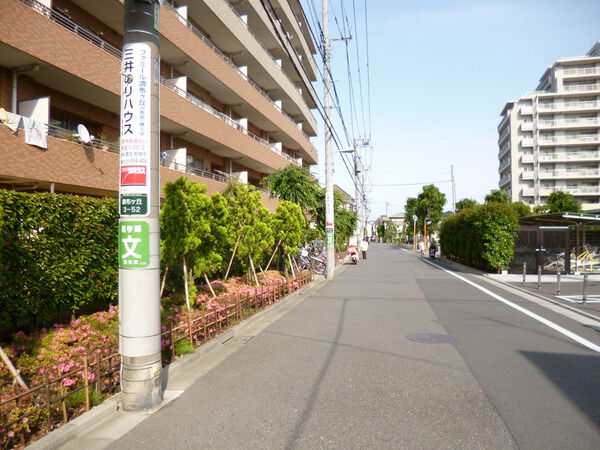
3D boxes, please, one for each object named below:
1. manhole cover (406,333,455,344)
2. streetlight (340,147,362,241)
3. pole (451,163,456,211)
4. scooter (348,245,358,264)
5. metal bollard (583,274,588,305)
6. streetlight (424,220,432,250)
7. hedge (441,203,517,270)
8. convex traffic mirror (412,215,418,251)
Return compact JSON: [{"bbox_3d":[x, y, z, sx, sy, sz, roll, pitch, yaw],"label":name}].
[{"bbox_3d":[1.963,1.700,6.210,0.740,0.020,0.740,0,-2,12],"label":"manhole cover"},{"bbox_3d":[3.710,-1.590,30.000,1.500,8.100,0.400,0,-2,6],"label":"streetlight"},{"bbox_3d":[20.400,-2.400,55.000,0.320,11.100,0.320,0,-2,0],"label":"pole"},{"bbox_3d":[3.200,1.740,24.600,0.700,1.140,1.800,0,-2,12],"label":"scooter"},{"bbox_3d":[6.310,1.430,9.200,0.090,0.670,0.090,0,-2,0],"label":"metal bollard"},{"bbox_3d":[11.430,1.020,37.000,0.700,3.350,0.350,0,-2,14],"label":"streetlight"},{"bbox_3d":[10.500,0.800,25.900,1.400,3.050,16.000,0,-2,12],"label":"hedge"},{"bbox_3d":[12.200,0.810,44.000,0.620,3.800,0.350,0,-1,9],"label":"convex traffic mirror"}]

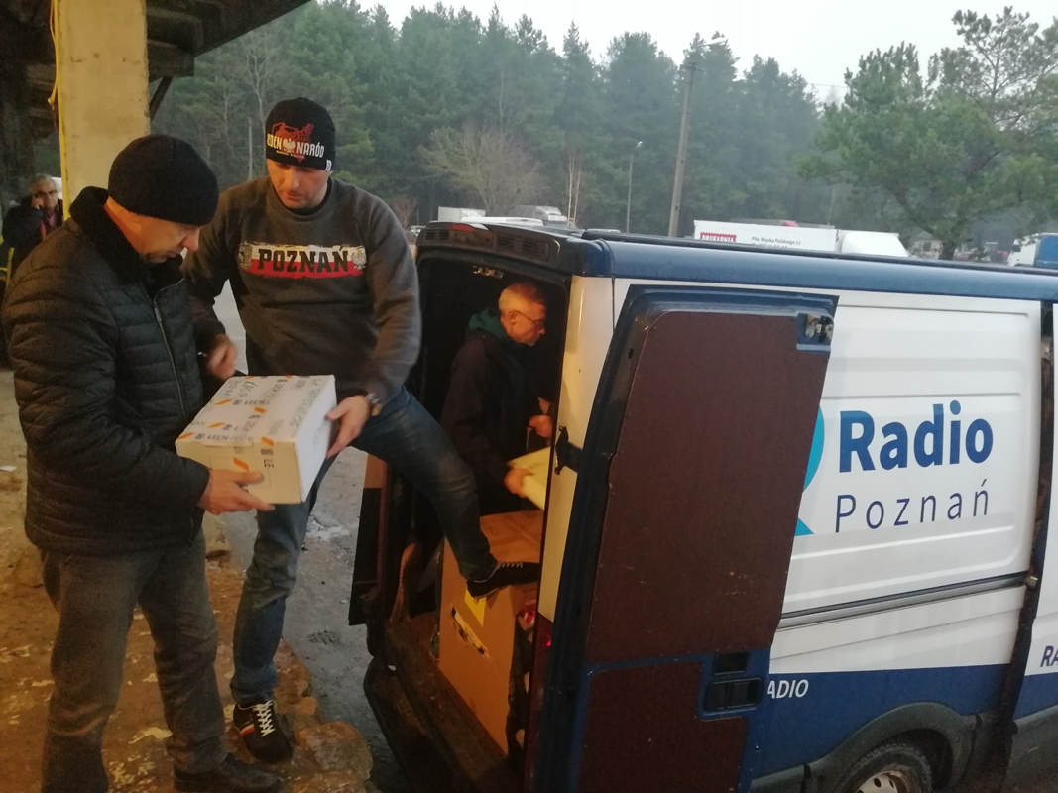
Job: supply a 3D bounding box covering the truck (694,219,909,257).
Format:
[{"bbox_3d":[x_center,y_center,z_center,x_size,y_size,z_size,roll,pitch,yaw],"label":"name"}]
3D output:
[{"bbox_3d":[7.786,-3.477,24.973,6.600,3.150,2.150,2,10,-7],"label":"truck"}]

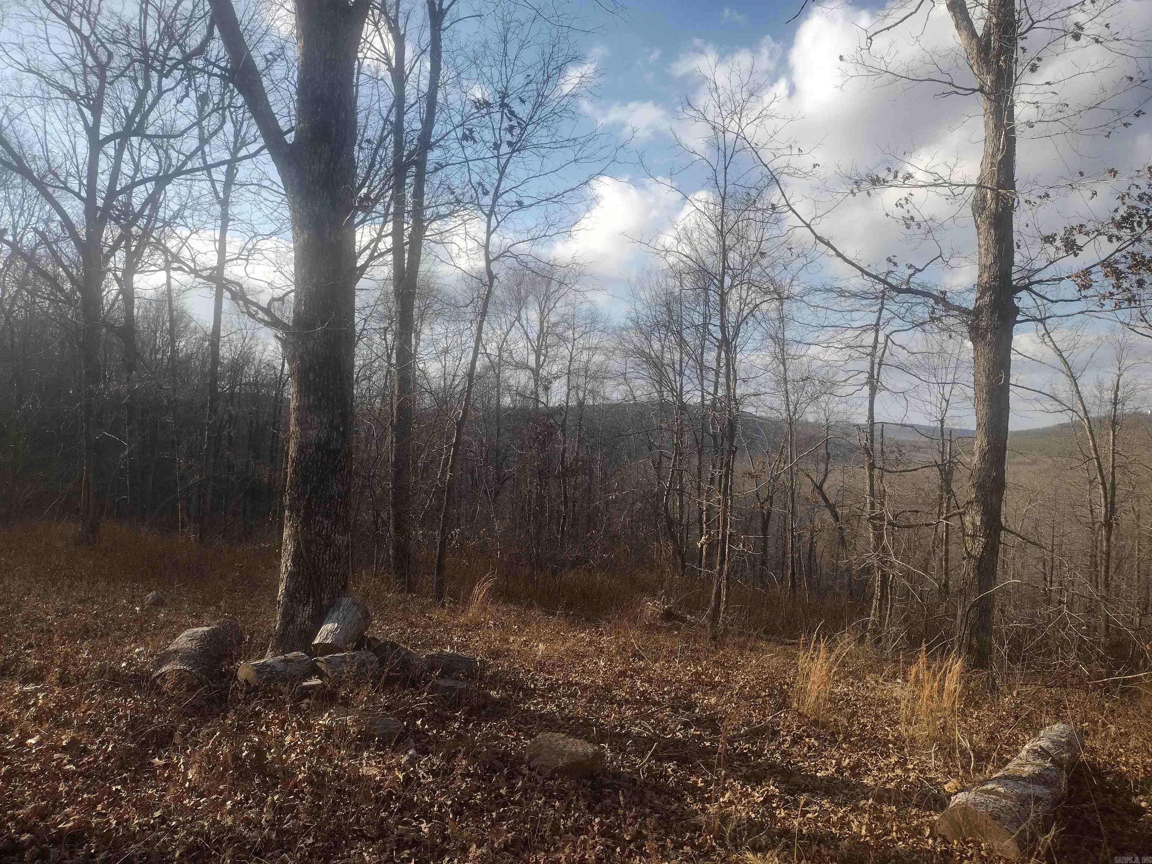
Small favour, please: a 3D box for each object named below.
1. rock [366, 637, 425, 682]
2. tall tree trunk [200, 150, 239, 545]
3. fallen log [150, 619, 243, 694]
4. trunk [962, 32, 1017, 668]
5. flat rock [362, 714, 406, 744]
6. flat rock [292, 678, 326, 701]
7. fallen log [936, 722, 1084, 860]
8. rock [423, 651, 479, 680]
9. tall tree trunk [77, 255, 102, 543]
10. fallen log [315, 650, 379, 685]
[{"bbox_3d":[-1.105,1.402,5.500,0.320,0.220,0.300,1,-1,18],"label":"rock"},{"bbox_3d":[-4.977,-1.133,12.500,0.320,5.300,0.300,2,-1,0],"label":"tall tree trunk"},{"bbox_3d":[-2.090,1.310,4.980,0.360,0.340,0.850,2,-1,-12],"label":"fallen log"},{"bbox_3d":[3.031,-0.598,6.600,0.330,4.600,0.330,2,-1,0],"label":"trunk"},{"bbox_3d":[-0.967,1.494,4.500,0.230,0.110,0.200,2,-1,-6],"label":"flat rock"},{"bbox_3d":[-1.520,1.469,5.100,0.180,0.100,0.140,2,-1,-11],"label":"flat rock"},{"bbox_3d":[1.840,1.450,3.680,0.330,0.310,1.120,1,-1,41],"label":"fallen log"},{"bbox_3d":[-0.853,1.593,6.150,0.370,0.150,0.240,1,0,-8],"label":"rock"},{"bbox_3d":[-6.490,-0.439,12.000,0.270,3.880,0.270,2,-1,0],"label":"tall tree trunk"},{"bbox_3d":[-1.546,1.583,6.050,0.380,0.200,0.220,1,0,-28],"label":"fallen log"}]

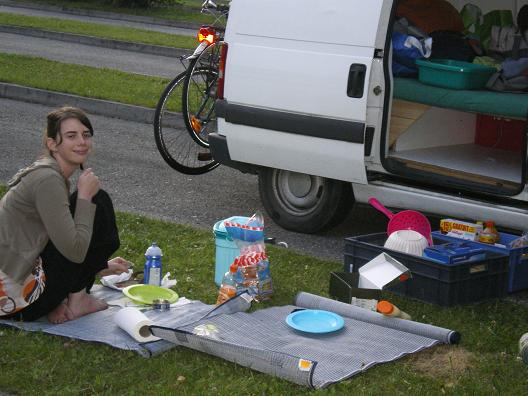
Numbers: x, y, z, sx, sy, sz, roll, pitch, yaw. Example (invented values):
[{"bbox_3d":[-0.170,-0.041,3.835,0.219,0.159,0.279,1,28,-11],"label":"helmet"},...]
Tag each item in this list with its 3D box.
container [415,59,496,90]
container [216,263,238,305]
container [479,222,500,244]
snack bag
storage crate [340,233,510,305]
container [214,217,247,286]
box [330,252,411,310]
[{"bbox_3d":[0.999,-0.639,6.917,0.290,0.115,0.370,-5,13,-36],"label":"container"},{"bbox_3d":[-0.148,0.361,5.542,0.078,0.175,0.078,8,11,-1],"label":"container"},{"bbox_3d":[1.053,0.227,6.197,0.080,0.230,0.080,3,11,0],"label":"container"},{"bbox_3d":[-0.065,0.241,5.678,0.170,0.360,0.120,9,12,27],"label":"snack bag"},{"bbox_3d":[0.729,0.316,6.002,0.410,0.190,0.610,-7,15,-43],"label":"storage crate"},{"bbox_3d":[-0.102,0.254,5.839,0.215,0.285,0.215,3,11,0],"label":"container"},{"bbox_3d":[0.451,0.361,5.741,0.270,0.160,0.280,1,11,-11],"label":"box"}]

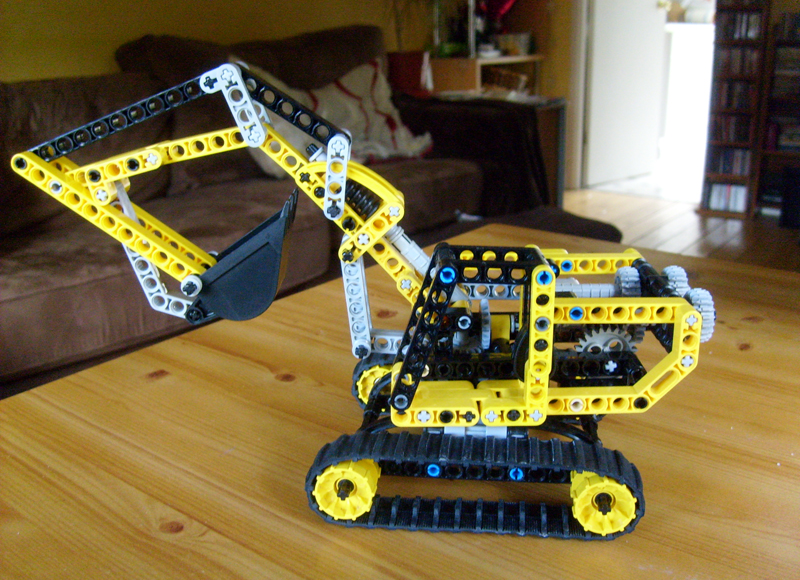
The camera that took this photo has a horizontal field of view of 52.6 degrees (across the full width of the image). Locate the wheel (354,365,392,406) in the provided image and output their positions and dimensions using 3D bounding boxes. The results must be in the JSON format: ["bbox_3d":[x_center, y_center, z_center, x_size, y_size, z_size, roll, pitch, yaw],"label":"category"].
[{"bbox_3d":[-0.009,0.046,0.404,0.023,0.023,0.018,1,16,6],"label":"wheel"}]

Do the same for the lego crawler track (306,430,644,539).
[{"bbox_3d":[0.027,0.073,0.305,0.124,0.030,0.020,1,16,6],"label":"lego crawler track"}]

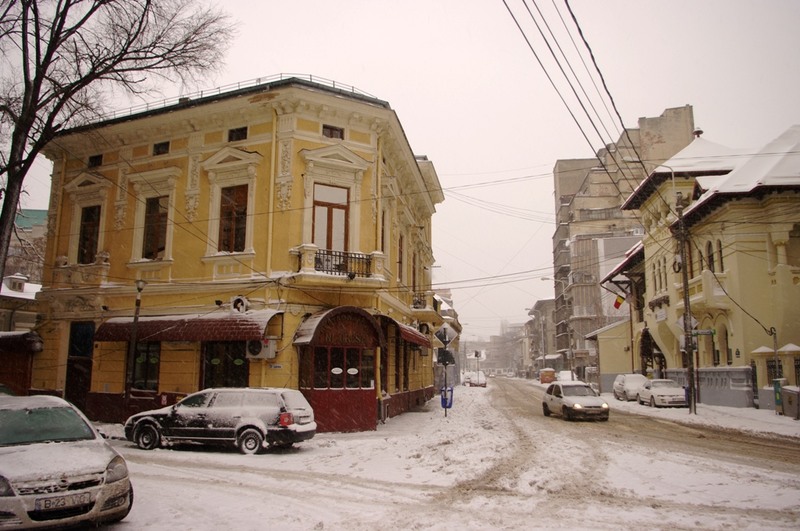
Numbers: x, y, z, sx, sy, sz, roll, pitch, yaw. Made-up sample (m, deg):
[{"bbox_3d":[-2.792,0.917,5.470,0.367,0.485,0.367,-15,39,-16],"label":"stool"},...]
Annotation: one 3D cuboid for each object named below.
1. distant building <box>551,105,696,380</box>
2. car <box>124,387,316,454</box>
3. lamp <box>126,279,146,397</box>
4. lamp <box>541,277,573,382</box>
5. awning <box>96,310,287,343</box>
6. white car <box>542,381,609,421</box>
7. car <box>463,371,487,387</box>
[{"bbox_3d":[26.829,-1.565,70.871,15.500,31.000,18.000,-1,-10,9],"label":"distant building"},{"bbox_3d":[-4.530,3.903,15.305,4.670,1.500,1.760,-2,-10,13],"label":"car"},{"bbox_3d":[-7.899,2.660,17.797,0.360,4.480,0.360,0,-10,0],"label":"lamp"},{"bbox_3d":[16.053,6.802,60.745,2.800,11.200,0.400,-1,-10,9],"label":"lamp"},{"bbox_3d":[-7.100,2.050,19.600,7.300,0.900,0.800,-4,-11,24],"label":"awning"},{"bbox_3d":[7.244,5.608,24.817,1.620,1.430,3.750,1,-10,-4],"label":"white car"},{"bbox_3d":[8.104,12.038,62.372,1.750,1.500,4.200,-1,-10,10],"label":"car"}]

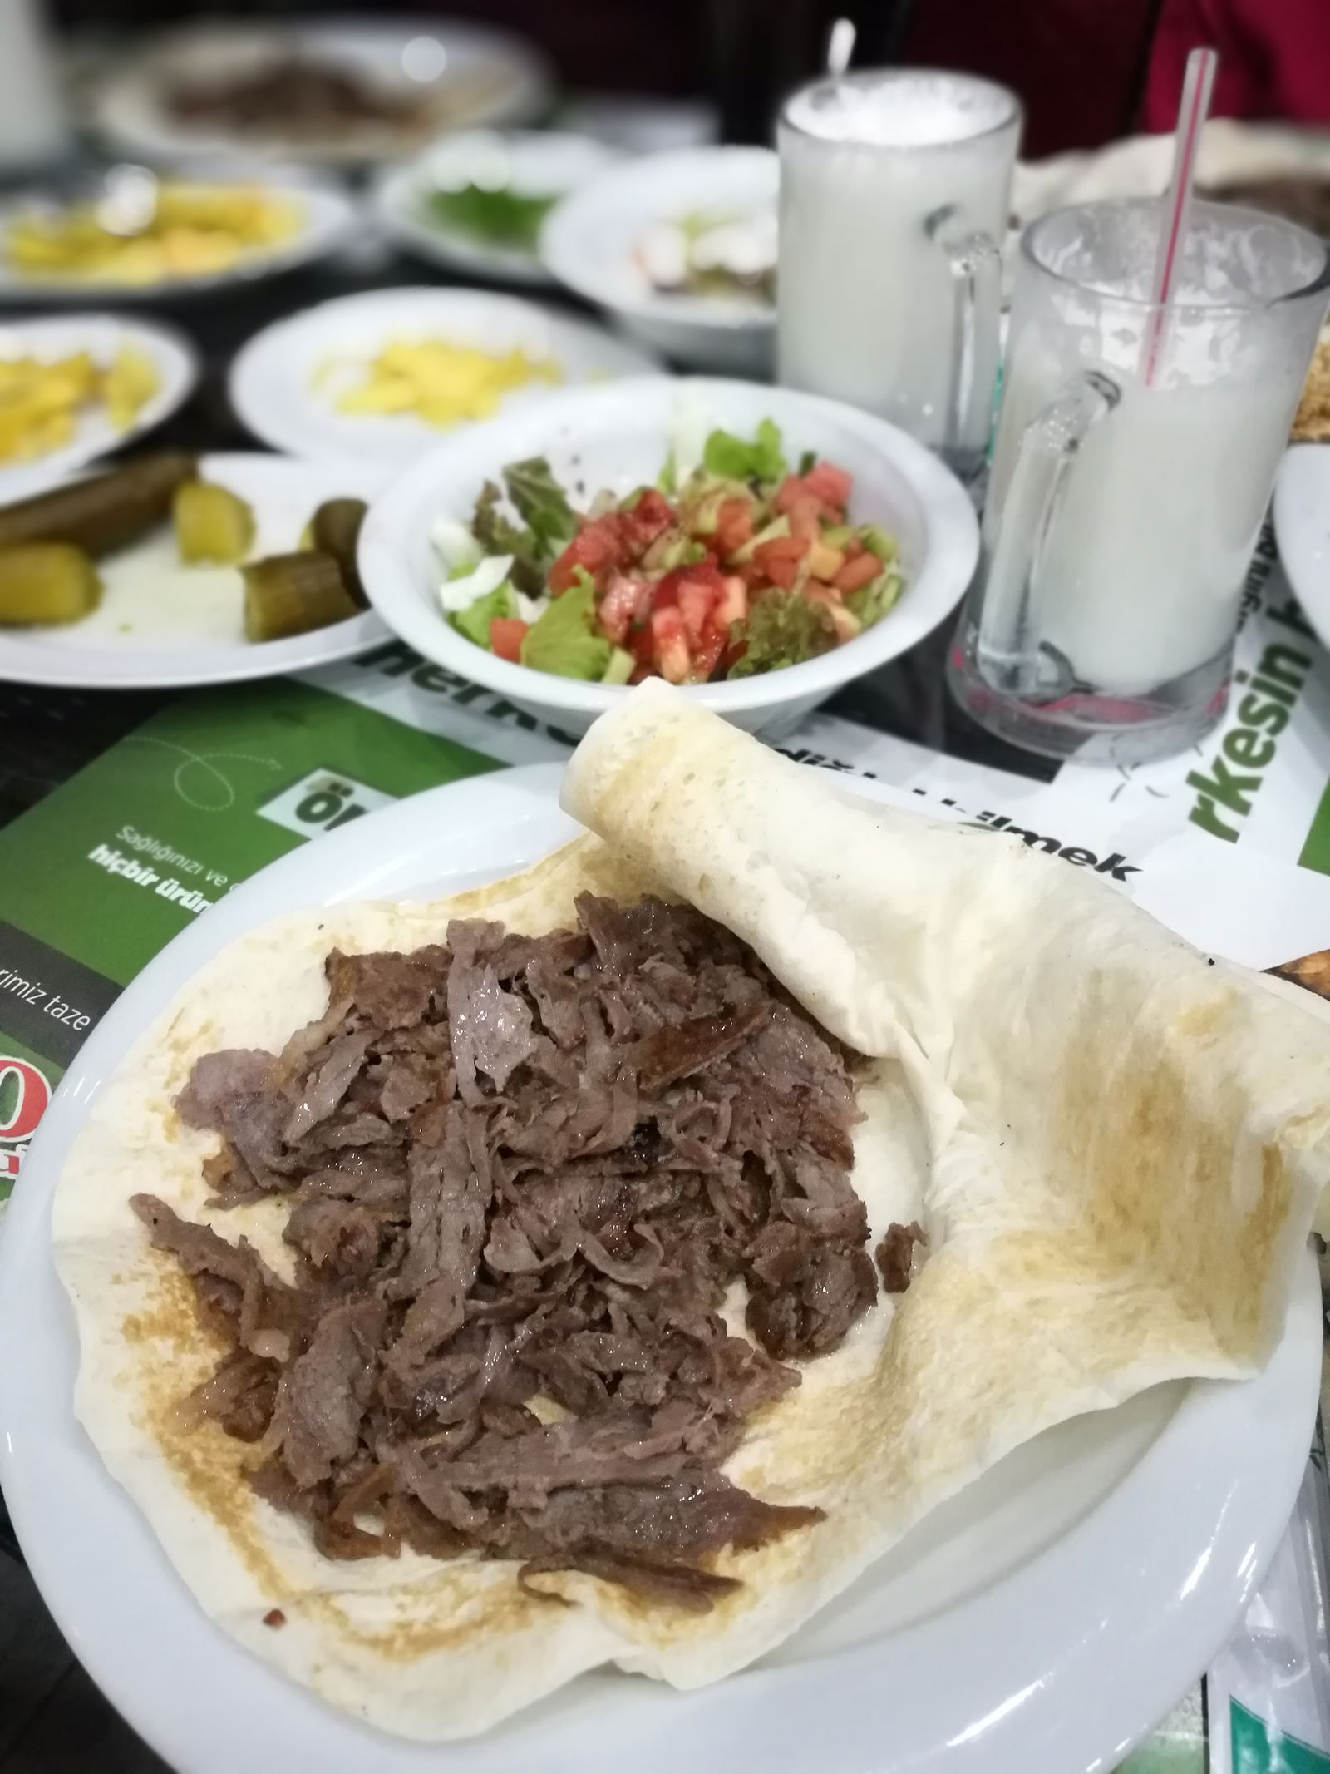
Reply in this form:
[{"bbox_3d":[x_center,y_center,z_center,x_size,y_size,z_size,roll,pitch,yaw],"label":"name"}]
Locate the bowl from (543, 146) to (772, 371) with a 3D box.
[{"bbox_3d":[0.046,-0.281,0.640,0.204,0.046,0.204,-3,46,0],"label":"bowl"}]

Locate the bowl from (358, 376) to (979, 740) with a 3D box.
[{"bbox_3d":[0.001,-0.103,0.468,0.203,0.048,0.203,-1,46,1],"label":"bowl"}]

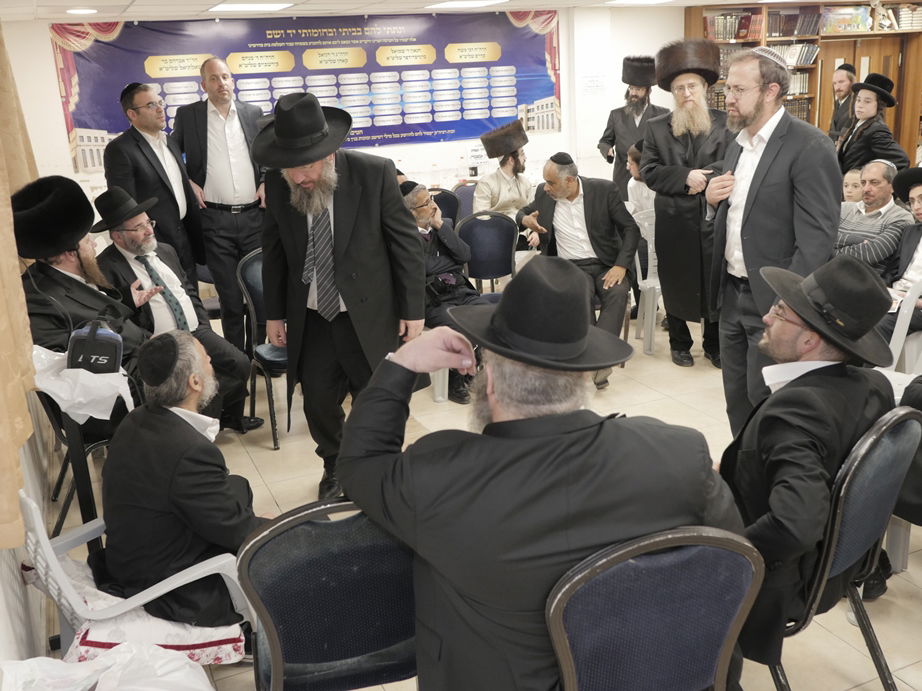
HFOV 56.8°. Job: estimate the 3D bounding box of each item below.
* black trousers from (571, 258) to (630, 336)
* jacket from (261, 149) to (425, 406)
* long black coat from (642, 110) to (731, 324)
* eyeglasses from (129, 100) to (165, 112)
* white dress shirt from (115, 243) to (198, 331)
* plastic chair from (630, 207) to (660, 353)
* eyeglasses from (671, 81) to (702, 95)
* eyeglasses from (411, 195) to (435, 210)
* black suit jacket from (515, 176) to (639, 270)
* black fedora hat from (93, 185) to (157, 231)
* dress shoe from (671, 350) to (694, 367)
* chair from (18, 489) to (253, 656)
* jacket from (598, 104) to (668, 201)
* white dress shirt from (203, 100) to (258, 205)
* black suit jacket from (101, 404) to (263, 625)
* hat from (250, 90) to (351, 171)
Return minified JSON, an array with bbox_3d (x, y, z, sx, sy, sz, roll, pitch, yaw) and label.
[{"bbox_3d":[0.751,-0.227,5.221,0.500,0.580,0.620,-1,16,9],"label":"black trousers"},{"bbox_3d":[-0.472,-0.250,3.435,0.600,1.017,0.380,-1,16,9],"label":"jacket"},{"bbox_3d":[1.346,-0.754,4.870,0.580,1.200,0.380,1,17,14],"label":"long black coat"},{"bbox_3d":[-1.642,-1.248,4.450,0.140,0.045,0.140,2,17,19],"label":"eyeglasses"},{"bbox_3d":[-1.519,-0.284,4.250,0.290,0.520,0.410,-11,9,34],"label":"white dress shirt"},{"bbox_3d":[1.416,-0.438,5.652,0.480,0.860,0.520,-1,16,7],"label":"plastic chair"},{"bbox_3d":[1.332,-1.514,5.000,0.140,0.045,0.140,3,17,21],"label":"eyeglasses"},{"bbox_3d":[-0.226,-0.833,5.000,0.140,0.045,0.140,-12,17,28],"label":"eyeglasses"},{"bbox_3d":[0.678,-0.687,4.920,0.660,0.580,0.420,1,17,16],"label":"black suit jacket"},{"bbox_3d":[-1.761,-0.725,4.380,0.380,0.150,0.340,-23,16,6],"label":"black fedora hat"},{"bbox_3d":[1.379,0.036,5.280,0.110,0.110,0.300,-2,16,4],"label":"dress shoe"},{"bbox_3d":[-0.966,0.644,2.567,0.550,0.680,0.560,-12,18,-29],"label":"chair"},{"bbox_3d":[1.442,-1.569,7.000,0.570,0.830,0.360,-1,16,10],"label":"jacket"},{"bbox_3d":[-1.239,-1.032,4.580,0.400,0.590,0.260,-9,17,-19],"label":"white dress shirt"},{"bbox_3d":[-0.837,0.432,2.542,0.460,0.600,0.480,-13,19,-31],"label":"black suit jacket"},{"bbox_3d":[-0.587,-0.792,3.086,0.350,0.145,0.380,1,48,10],"label":"hat"}]

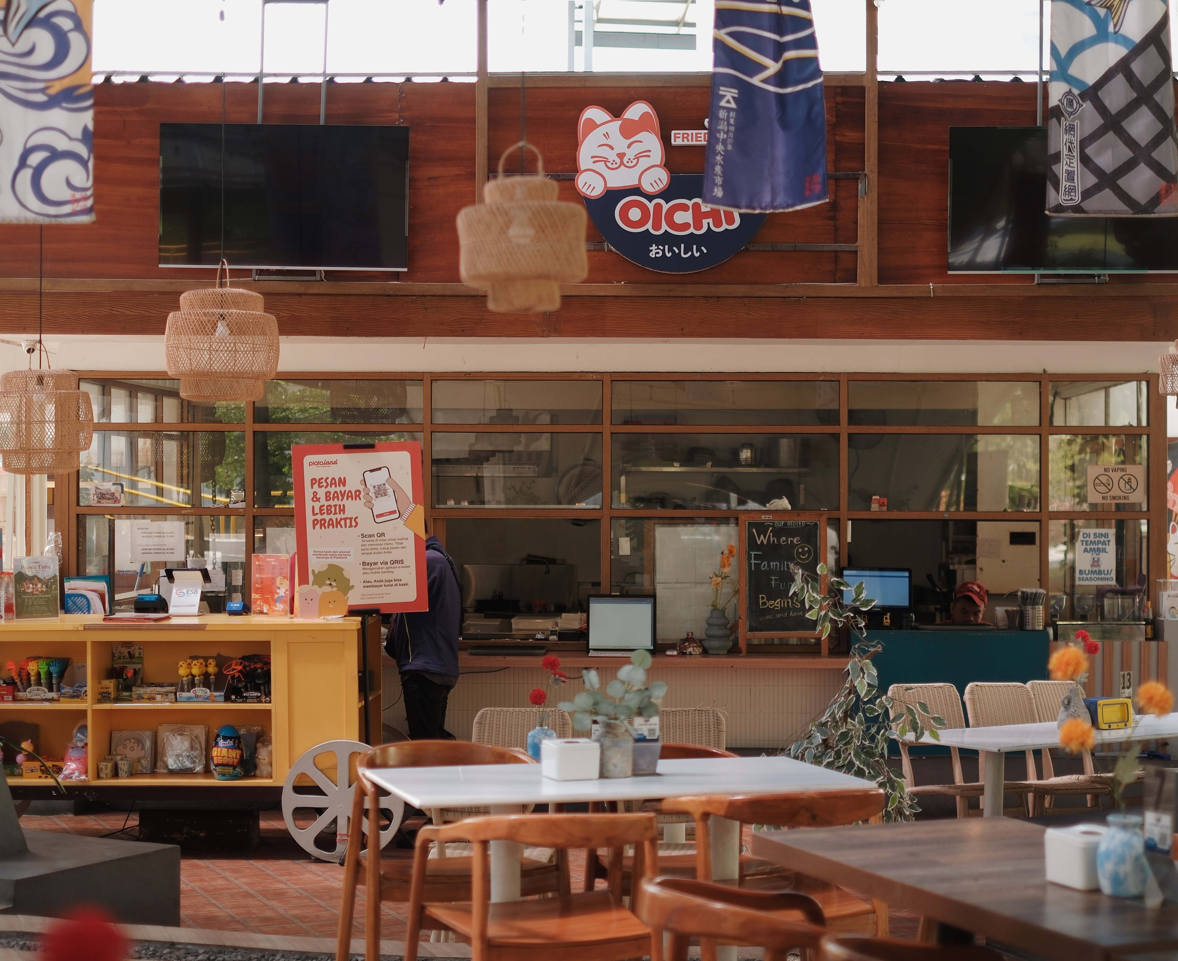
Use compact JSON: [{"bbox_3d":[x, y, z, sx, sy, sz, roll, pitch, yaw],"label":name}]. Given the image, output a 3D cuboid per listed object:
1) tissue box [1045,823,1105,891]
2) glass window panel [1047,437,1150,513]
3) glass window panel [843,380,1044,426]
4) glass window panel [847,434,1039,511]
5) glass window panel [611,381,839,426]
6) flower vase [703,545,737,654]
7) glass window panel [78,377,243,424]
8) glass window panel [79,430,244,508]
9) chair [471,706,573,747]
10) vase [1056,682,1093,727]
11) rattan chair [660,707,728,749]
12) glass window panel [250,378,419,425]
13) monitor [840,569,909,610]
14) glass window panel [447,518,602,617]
[{"bbox_3d":[0.957,0.720,4.054,0.118,0.100,0.118,0,0,-27],"label":"tissue box"},{"bbox_3d":[2.680,-0.038,11.150,0.527,0.396,0.050,0,0,0],"label":"glass window panel"},{"bbox_3d":[1.864,-0.403,11.150,1.000,0.237,0.050,0,0,0],"label":"glass window panel"},{"bbox_3d":[1.886,-0.043,11.300,1.025,0.411,0.040,0,1,0],"label":"glass window panel"},{"bbox_3d":[0.726,-0.412,11.300,1.211,0.243,0.040,0,1,0],"label":"glass window panel"},{"bbox_3d":[0.685,0.621,11.080,0.177,0.570,0.165,0,0,0],"label":"flower vase"},{"bbox_3d":[-2.272,-0.421,11.250,0.872,0.243,0.040,0,0,0],"label":"glass window panel"},{"bbox_3d":[-2.249,-0.062,11.150,0.870,0.408,0.050,0,0,0],"label":"glass window panel"},{"bbox_3d":[-0.259,1.315,8.120,0.430,0.860,0.520,0,0,2],"label":"chair"},{"bbox_3d":[1.967,0.927,8.600,0.150,0.200,0.135,0,0,18],"label":"vase"},{"bbox_3d":[0.320,1.349,8.400,0.460,0.860,0.520,0,1,9],"label":"rattan chair"},{"bbox_3d":[-1.333,-0.418,11.300,0.903,0.243,0.040,0,1,0],"label":"glass window panel"},{"bbox_3d":[1.512,0.580,11.150,0.380,0.250,0.100,0,-7,11],"label":"monitor"},{"bbox_3d":[-0.337,0.459,11.150,0.811,0.515,0.050,0,0,0],"label":"glass window panel"}]

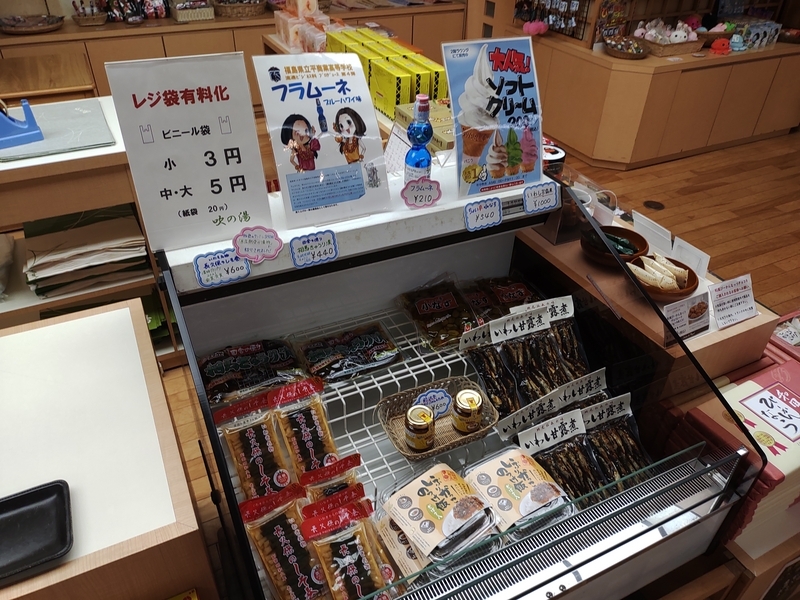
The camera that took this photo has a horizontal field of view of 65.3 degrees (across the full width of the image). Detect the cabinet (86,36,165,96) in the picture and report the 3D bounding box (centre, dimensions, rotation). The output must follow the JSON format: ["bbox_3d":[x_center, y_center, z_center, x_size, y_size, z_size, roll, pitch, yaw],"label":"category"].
[{"bbox_3d":[-1.638,-1.373,3.796,0.420,0.500,0.400,-15,39,-22],"label":"cabinet"}]

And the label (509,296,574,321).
[{"bbox_3d":[0.297,0.029,1.297,0.144,0.049,0.005,-11,13,-16],"label":"label"}]

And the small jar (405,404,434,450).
[{"bbox_3d":[0.036,0.235,1.144,0.052,0.067,0.052,1,36,-1],"label":"small jar"}]

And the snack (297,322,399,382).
[{"bbox_3d":[-0.102,0.110,1.346,0.187,0.027,0.138,-15,39,-22],"label":"snack"}]

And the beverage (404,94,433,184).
[{"bbox_3d":[0.036,-0.297,1.219,0.055,0.200,0.055,1,36,-1],"label":"beverage"}]

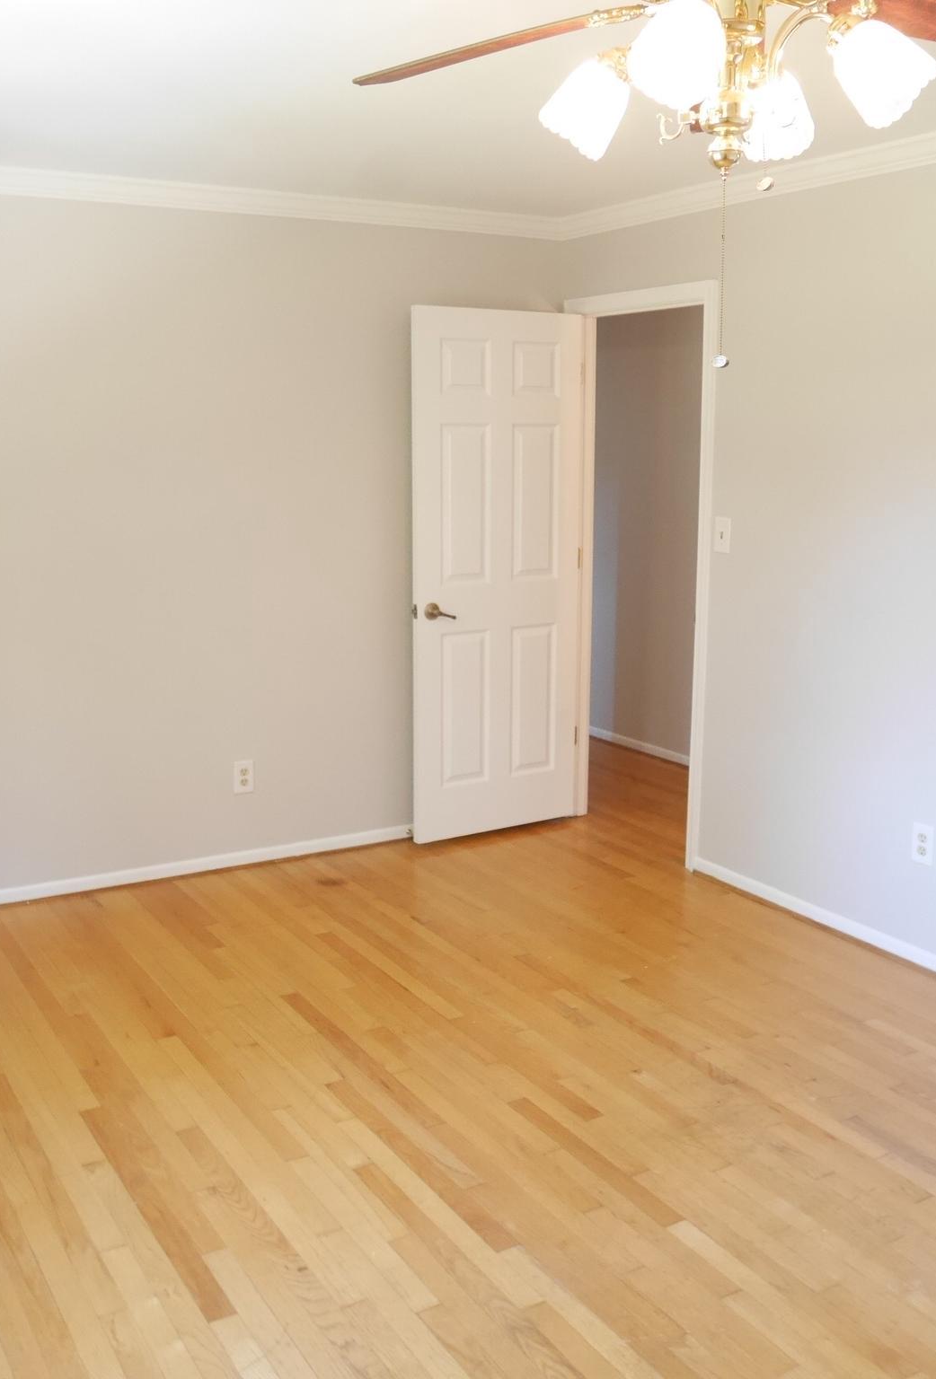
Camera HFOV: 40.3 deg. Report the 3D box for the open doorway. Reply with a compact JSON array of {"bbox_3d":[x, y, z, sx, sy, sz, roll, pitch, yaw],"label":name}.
[{"bbox_3d":[0.661,-0.443,4.953,0.120,2.104,0.891,-7,13,-30],"label":"open doorway"}]

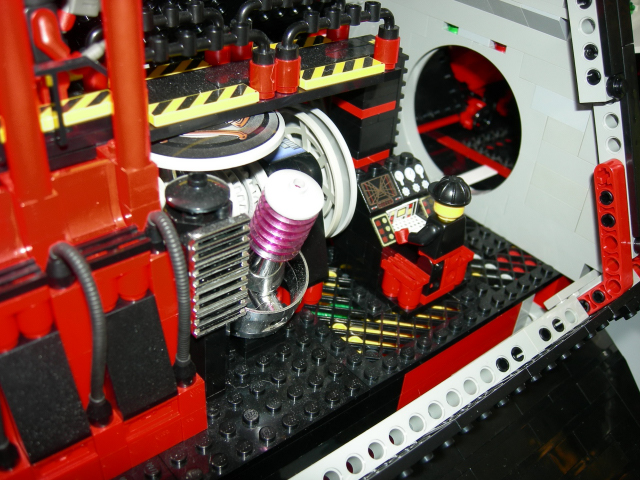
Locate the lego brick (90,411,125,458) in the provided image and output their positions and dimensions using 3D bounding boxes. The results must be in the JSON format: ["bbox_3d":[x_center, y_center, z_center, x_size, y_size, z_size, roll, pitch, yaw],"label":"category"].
[{"bbox_3d":[-0.054,0.048,0.166,0.008,0.010,0.008,-22,43,-34],"label":"lego brick"}]

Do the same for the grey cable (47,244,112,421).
[{"bbox_3d":[-0.055,0.022,0.152,0.007,0.049,0.020,-22,43,-34],"label":"grey cable"}]

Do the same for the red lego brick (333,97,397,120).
[{"bbox_3d":[0.016,-0.048,0.237,0.016,0.003,0.016,-22,43,-34],"label":"red lego brick"}]

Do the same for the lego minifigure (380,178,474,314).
[{"bbox_3d":[0.039,-0.001,0.231,0.031,0.045,0.021,-22,43,-34],"label":"lego minifigure"}]

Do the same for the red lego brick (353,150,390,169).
[{"bbox_3d":[0.015,-0.032,0.248,0.016,0.003,0.016,-22,43,-34],"label":"red lego brick"}]

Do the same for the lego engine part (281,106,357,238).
[{"bbox_3d":[-0.007,-0.022,0.232,0.013,0.049,0.049,-22,43,-34],"label":"lego engine part"}]

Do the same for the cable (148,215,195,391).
[{"bbox_3d":[-0.036,0.014,0.166,0.007,0.049,0.019,-22,43,-34],"label":"cable"}]

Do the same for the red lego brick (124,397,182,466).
[{"bbox_3d":[-0.046,0.048,0.175,0.016,0.019,0.008,-22,43,-34],"label":"red lego brick"}]

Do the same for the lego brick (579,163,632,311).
[{"bbox_3d":[0.101,0.005,0.233,0.008,0.065,0.021,-22,37,-34],"label":"lego brick"}]

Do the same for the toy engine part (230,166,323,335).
[{"bbox_3d":[-0.011,0.002,0.185,0.025,0.043,0.026,-24,61,-32],"label":"toy engine part"}]

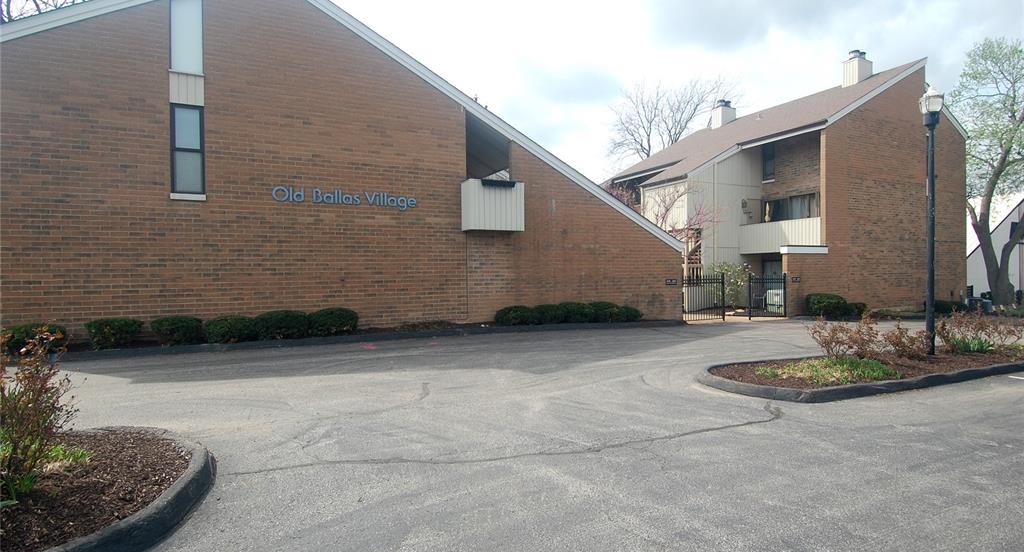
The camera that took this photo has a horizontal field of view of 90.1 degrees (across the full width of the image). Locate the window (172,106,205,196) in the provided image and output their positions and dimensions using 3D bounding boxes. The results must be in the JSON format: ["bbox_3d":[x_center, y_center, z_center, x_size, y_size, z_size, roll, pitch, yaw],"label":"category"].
[{"bbox_3d":[-6.611,-2.573,10.429,0.589,1.816,0.120,-1,1,-25],"label":"window"}]

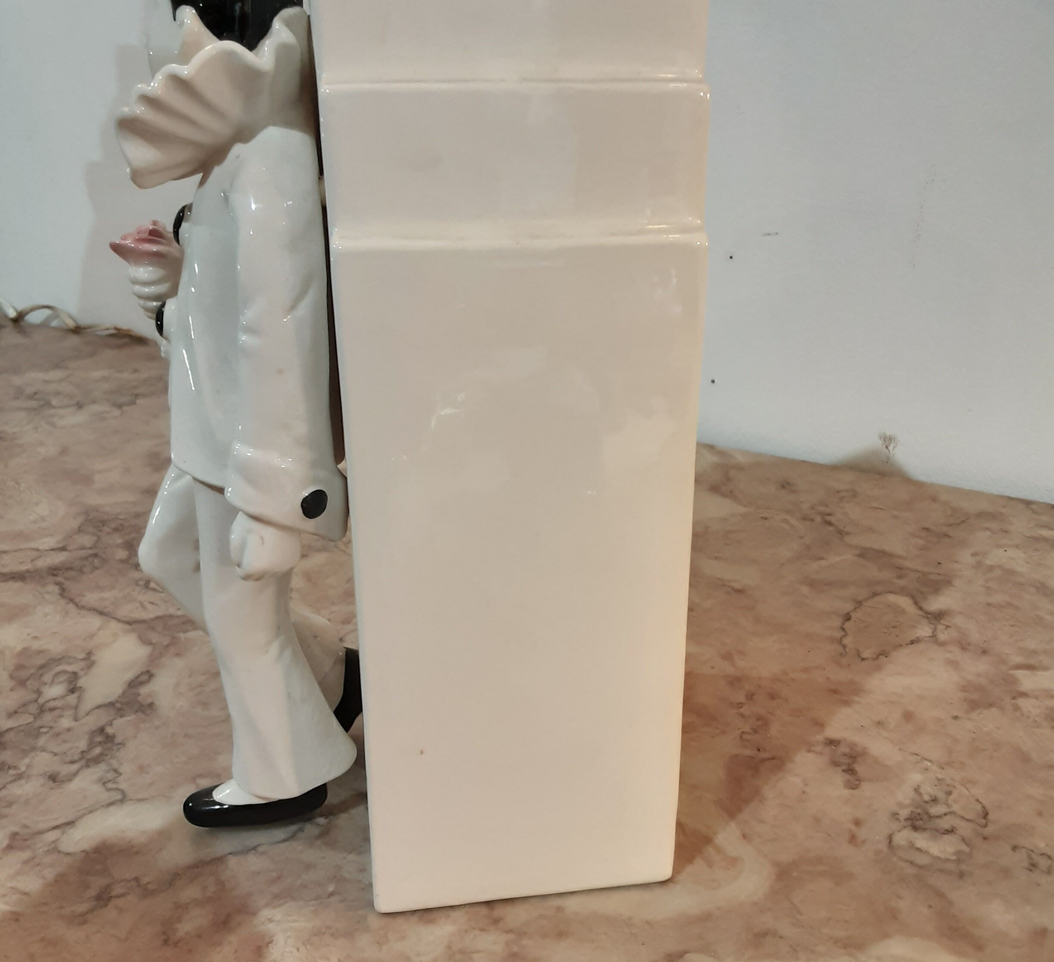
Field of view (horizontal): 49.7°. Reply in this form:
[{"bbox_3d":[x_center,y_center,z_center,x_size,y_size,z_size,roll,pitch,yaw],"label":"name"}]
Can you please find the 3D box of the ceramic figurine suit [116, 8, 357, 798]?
[{"bbox_3d":[-0.098,-0.016,0.380,0.072,0.266,0.090,-3,21,-8],"label":"ceramic figurine suit"}]

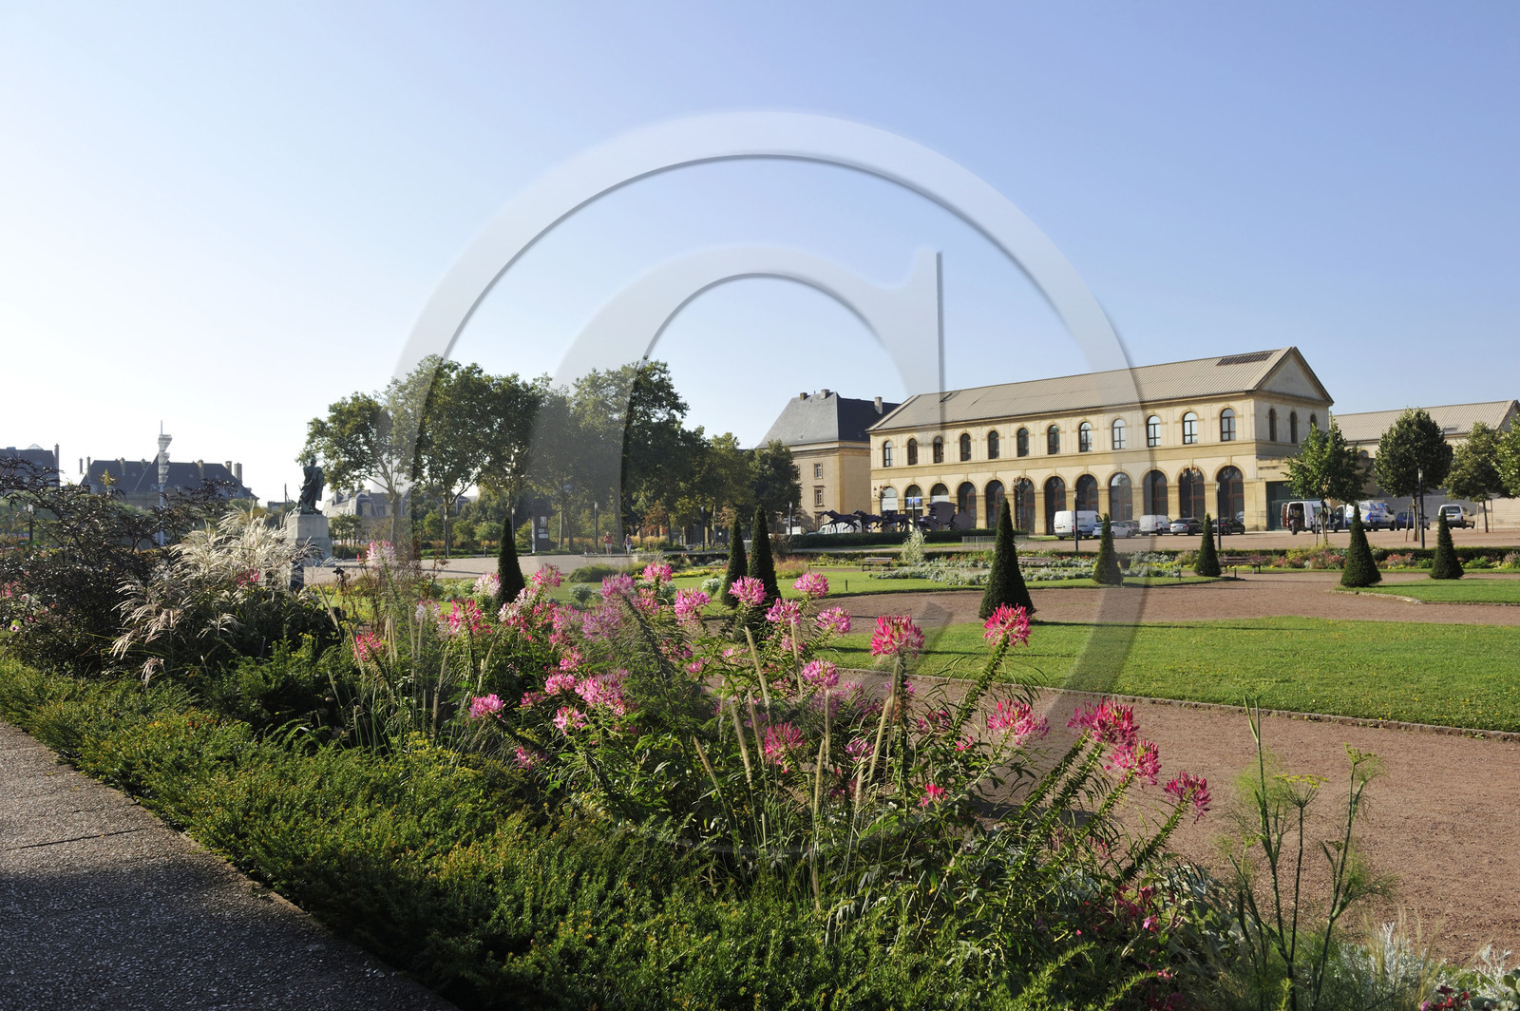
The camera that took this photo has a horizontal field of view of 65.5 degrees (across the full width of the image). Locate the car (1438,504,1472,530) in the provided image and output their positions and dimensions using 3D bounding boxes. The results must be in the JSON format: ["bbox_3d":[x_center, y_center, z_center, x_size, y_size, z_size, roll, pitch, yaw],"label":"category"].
[{"bbox_3d":[53.400,0.860,90.500,1.720,1.810,4.150,-2,-2,44],"label":"car"}]

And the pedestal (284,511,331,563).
[{"bbox_3d":[-26.745,2.004,70.000,2.163,3.081,2.163,0,-2,-41],"label":"pedestal"}]

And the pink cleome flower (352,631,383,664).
[{"bbox_3d":[-2.024,0.736,6.100,0.166,0.172,0.166,-1,-1,0],"label":"pink cleome flower"}]

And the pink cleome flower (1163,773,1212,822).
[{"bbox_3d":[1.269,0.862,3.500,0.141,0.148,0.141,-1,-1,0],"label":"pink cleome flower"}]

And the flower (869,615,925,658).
[{"bbox_3d":[0.478,0.453,4.100,0.194,0.148,0.184,-1,-2,0],"label":"flower"}]

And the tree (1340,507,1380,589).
[{"bbox_3d":[20.529,1.410,40.500,1.236,2.822,1.236,-2,-2,27],"label":"tree"}]

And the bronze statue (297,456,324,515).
[{"bbox_3d":[-26.638,-1.170,70.000,1.240,3.420,1.054,-1,-2,-30],"label":"bronze statue"}]

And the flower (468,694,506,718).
[{"bbox_3d":[-1.272,0.932,5.500,0.171,0.116,0.163,-1,-2,0],"label":"flower"}]

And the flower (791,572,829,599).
[{"bbox_3d":[0.205,0.323,4.800,0.154,0.106,0.154,-1,-1,0],"label":"flower"}]

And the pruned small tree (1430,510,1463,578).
[{"bbox_3d":[26.297,1.537,45.300,1.104,2.528,1.104,-2,-2,30],"label":"pruned small tree"}]

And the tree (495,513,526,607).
[{"bbox_3d":[-6.478,1.533,30.800,0.867,2.539,0.867,-1,-2,0],"label":"tree"}]

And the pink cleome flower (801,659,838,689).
[{"bbox_3d":[0.234,0.657,4.600,0.148,0.111,0.148,-1,-1,0],"label":"pink cleome flower"}]

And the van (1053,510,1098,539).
[{"bbox_3d":[28.200,1.763,103.829,5.300,2.470,2.020,1,-2,-44],"label":"van"}]

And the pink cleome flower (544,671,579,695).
[{"bbox_3d":[-0.876,0.781,5.200,0.152,0.094,0.152,-1,-1,-10],"label":"pink cleome flower"}]

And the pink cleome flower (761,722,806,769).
[{"bbox_3d":[0.088,0.914,4.500,0.172,0.181,0.168,-1,-2,0],"label":"pink cleome flower"}]

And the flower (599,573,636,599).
[{"bbox_3d":[-0.685,0.387,5.700,0.183,0.120,0.174,-1,-2,0],"label":"flower"}]

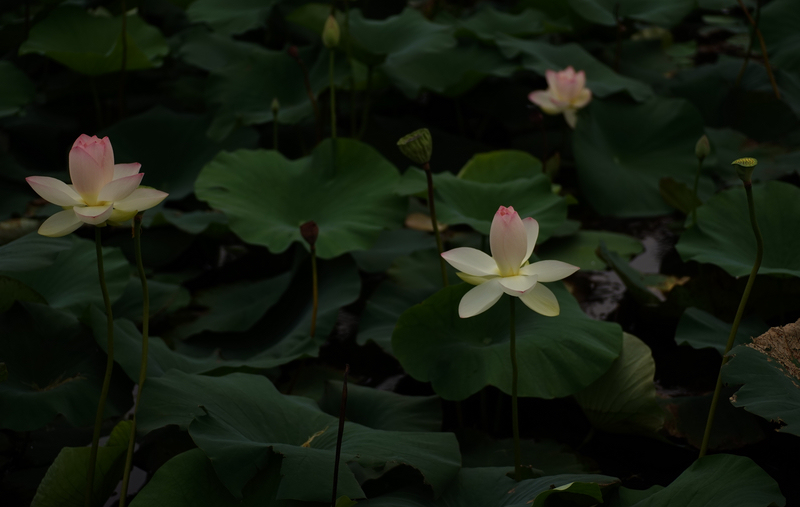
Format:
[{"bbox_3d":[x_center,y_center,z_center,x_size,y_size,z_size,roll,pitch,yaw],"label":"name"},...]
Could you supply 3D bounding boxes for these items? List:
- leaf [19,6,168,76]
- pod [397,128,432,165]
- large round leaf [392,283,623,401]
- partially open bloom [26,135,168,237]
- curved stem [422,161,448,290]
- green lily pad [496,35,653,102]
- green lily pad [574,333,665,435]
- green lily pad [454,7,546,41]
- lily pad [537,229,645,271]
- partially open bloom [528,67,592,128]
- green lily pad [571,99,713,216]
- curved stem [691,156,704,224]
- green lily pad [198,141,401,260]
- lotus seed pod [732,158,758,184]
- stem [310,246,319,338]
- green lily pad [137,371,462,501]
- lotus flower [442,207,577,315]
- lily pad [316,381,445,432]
[{"bbox_3d":[-0.743,-0.514,4.850,0.370,0.110,0.310,0,20,0],"label":"leaf"},{"bbox_3d":[0.026,-0.195,3.650,0.062,0.055,0.060,-22,11,0],"label":"pod"},{"bbox_3d":[0.169,0.143,3.150,0.365,0.085,0.320,0,20,0],"label":"large round leaf"},{"bbox_3d":[-0.443,-0.103,2.930,0.205,0.135,0.185,0,20,0],"label":"partially open bloom"},{"bbox_3d":[0.059,-0.048,3.300,0.014,0.220,0.014,-8,20,3],"label":"curved stem"},{"bbox_3d":[0.419,-0.444,4.800,0.370,0.090,0.310,0,20,0],"label":"green lily pad"},{"bbox_3d":[0.346,0.208,3.200,0.180,0.150,0.140,0,20,0],"label":"green lily pad"},{"bbox_3d":[0.308,-0.710,6.200,0.300,0.090,0.280,0,19,0],"label":"green lily pad"},{"bbox_3d":[0.460,-0.007,4.850,0.260,0.040,0.280,0,19,0],"label":"lily pad"},{"bbox_3d":[0.417,-0.408,5.200,0.165,0.145,0.155,0,19,0],"label":"partially open bloom"},{"bbox_3d":[0.628,-0.250,5.200,0.360,0.100,0.350,0,51,0],"label":"green lily pad"},{"bbox_3d":[0.573,-0.121,3.850,0.014,0.145,0.014,6,20,-2],"label":"curved stem"},{"bbox_3d":[-0.215,-0.113,4.280,0.440,0.120,0.400,0,27,0],"label":"green lily pad"},{"bbox_3d":[0.569,-0.137,3.300,0.040,0.038,0.040,0,19,0],"label":"lotus seed pod"},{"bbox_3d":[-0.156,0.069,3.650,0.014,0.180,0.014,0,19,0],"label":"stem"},{"bbox_3d":[-0.164,0.295,3.220,0.520,0.120,0.370,0,19,0],"label":"green lily pad"},{"bbox_3d":[0.162,0.007,2.950,0.200,0.140,0.190,0,20,0],"label":"lotus flower"},{"bbox_3d":[-0.029,0.237,3.000,0.210,0.070,0.200,0,20,0],"label":"lily pad"}]

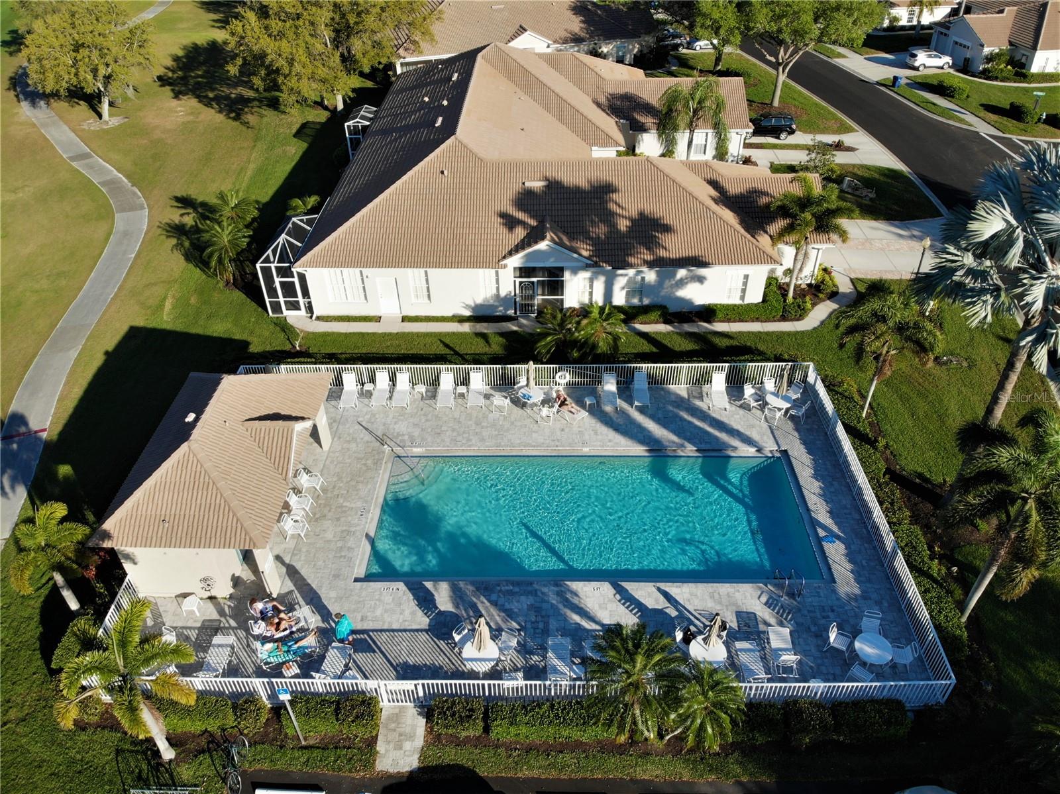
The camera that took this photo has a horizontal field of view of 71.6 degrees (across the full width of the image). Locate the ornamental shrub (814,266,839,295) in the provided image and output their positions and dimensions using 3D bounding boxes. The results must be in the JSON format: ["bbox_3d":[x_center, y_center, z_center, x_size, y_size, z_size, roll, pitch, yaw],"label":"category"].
[{"bbox_3d":[15.717,-6.170,38.950,1.200,1.100,1.100,0,39,1],"label":"ornamental shrub"}]

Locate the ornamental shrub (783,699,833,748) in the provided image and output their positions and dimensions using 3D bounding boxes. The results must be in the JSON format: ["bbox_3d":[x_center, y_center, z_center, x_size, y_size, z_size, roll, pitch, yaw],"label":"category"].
[{"bbox_3d":[7.588,8.950,20.168,1.200,0.880,0.900,0,39,1],"label":"ornamental shrub"}]

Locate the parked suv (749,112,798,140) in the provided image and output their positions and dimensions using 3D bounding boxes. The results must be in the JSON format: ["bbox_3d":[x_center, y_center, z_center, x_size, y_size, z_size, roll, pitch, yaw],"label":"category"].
[{"bbox_3d":[18.216,-20.960,56.797,4.560,1.680,1.800,2,39,4],"label":"parked suv"}]

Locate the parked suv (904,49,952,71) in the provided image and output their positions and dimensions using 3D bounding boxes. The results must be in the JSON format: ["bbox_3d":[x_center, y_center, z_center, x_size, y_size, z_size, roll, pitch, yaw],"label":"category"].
[{"bbox_3d":[38.796,-32.673,71.019,4.500,1.670,1.850,-6,39,-6],"label":"parked suv"}]

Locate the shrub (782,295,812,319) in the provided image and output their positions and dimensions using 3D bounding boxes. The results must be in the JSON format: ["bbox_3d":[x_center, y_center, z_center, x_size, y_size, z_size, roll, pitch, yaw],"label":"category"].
[{"bbox_3d":[13.507,-4.524,37.157,1.400,0.850,1.000,0,39,1],"label":"shrub"}]

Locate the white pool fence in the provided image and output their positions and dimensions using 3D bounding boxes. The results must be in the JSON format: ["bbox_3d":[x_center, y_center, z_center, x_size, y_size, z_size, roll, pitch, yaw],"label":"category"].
[{"bbox_3d":[-0.397,3.748,26.404,24.804,1.230,14.823,0,39,1],"label":"white pool fence"}]

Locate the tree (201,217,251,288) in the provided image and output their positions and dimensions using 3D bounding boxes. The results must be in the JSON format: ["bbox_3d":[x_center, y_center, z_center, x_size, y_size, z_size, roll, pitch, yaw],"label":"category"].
[{"bbox_3d":[-15.974,-7.427,38.920,2.900,3.700,2.900,0,39,2],"label":"tree"}]

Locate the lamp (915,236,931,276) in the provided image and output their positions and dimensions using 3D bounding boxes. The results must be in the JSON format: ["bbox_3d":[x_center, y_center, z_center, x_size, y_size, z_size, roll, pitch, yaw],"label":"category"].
[{"bbox_3d":[20.835,-7.365,39.121,0.430,2.600,0.430,0,39,1],"label":"lamp"}]

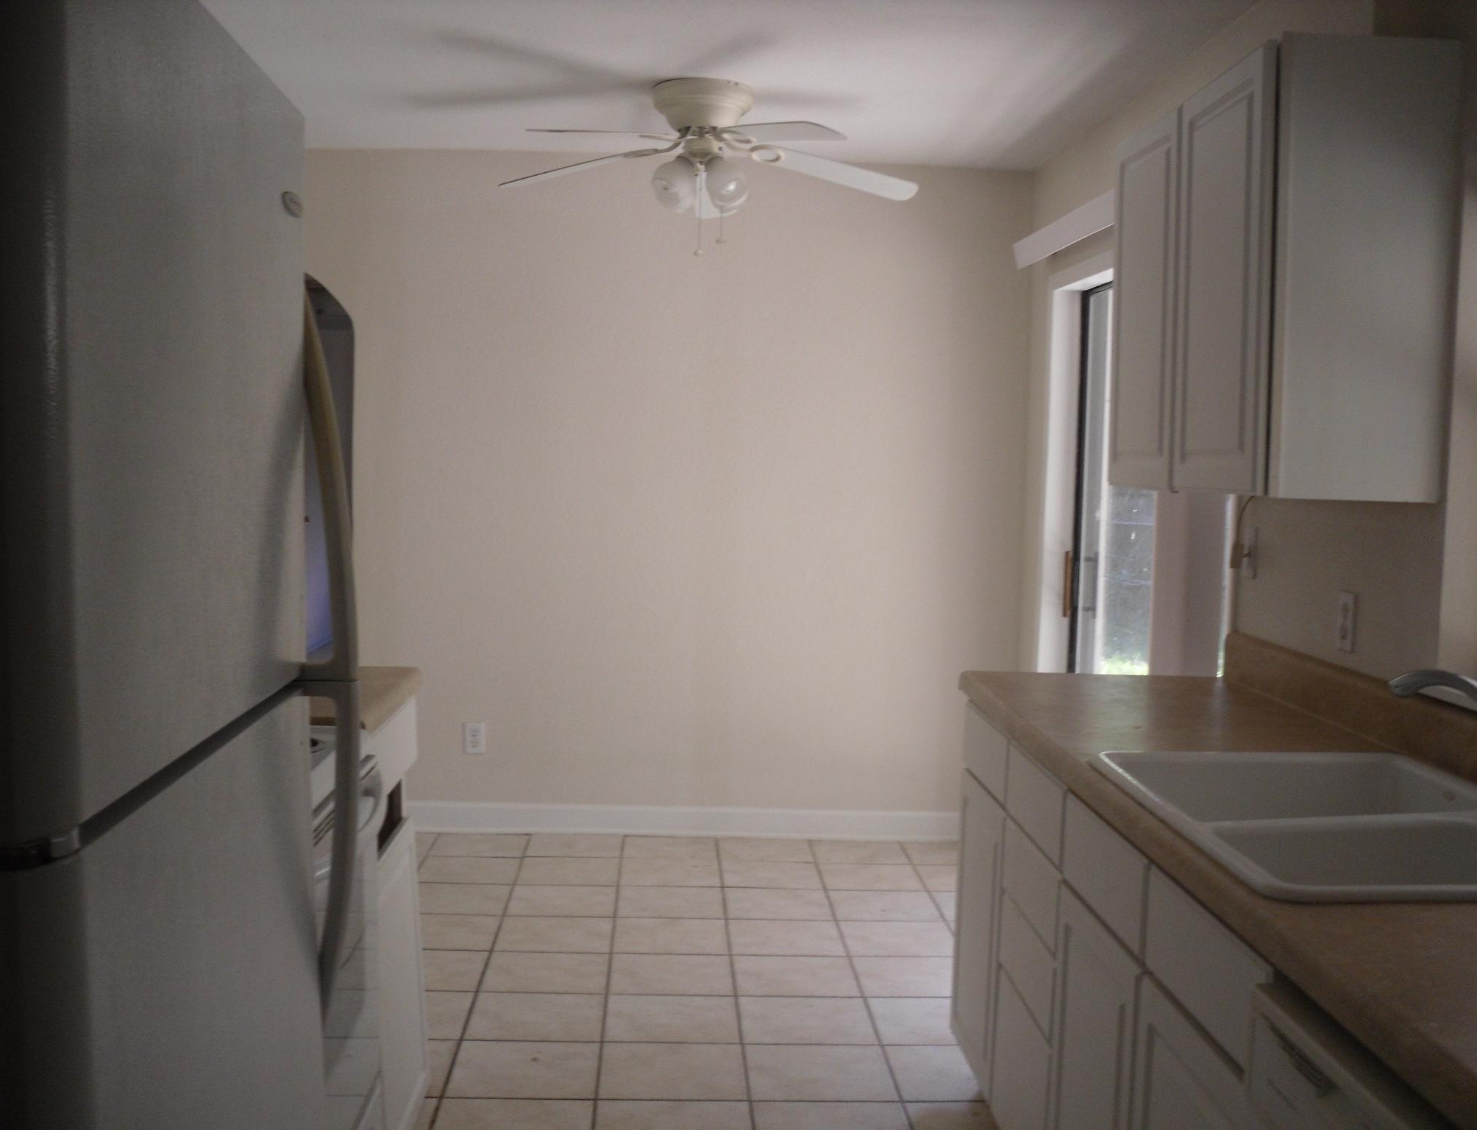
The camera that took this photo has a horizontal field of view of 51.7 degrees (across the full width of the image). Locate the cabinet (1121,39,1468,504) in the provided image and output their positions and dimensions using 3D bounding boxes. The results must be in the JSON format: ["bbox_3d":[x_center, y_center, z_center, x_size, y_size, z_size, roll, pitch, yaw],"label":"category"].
[{"bbox_3d":[1.006,-0.518,2.916,0.335,0.764,0.775,1,4,-3],"label":"cabinet"}]

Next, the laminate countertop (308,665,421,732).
[{"bbox_3d":[-0.995,0.269,3.048,0.630,0.040,0.630,1,4,-3],"label":"laminate countertop"}]

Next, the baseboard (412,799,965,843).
[{"bbox_3d":[-0.201,0.939,5.541,2.280,0.114,0.018,1,4,-3],"label":"baseboard"}]

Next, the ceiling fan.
[{"bbox_3d":[-0.088,-1.148,4.364,1.280,0.420,1.260,1,4,-3],"label":"ceiling fan"}]

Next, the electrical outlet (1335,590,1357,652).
[{"bbox_3d":[1.153,0.109,2.905,0.010,0.115,0.073,1,4,-3],"label":"electrical outlet"}]

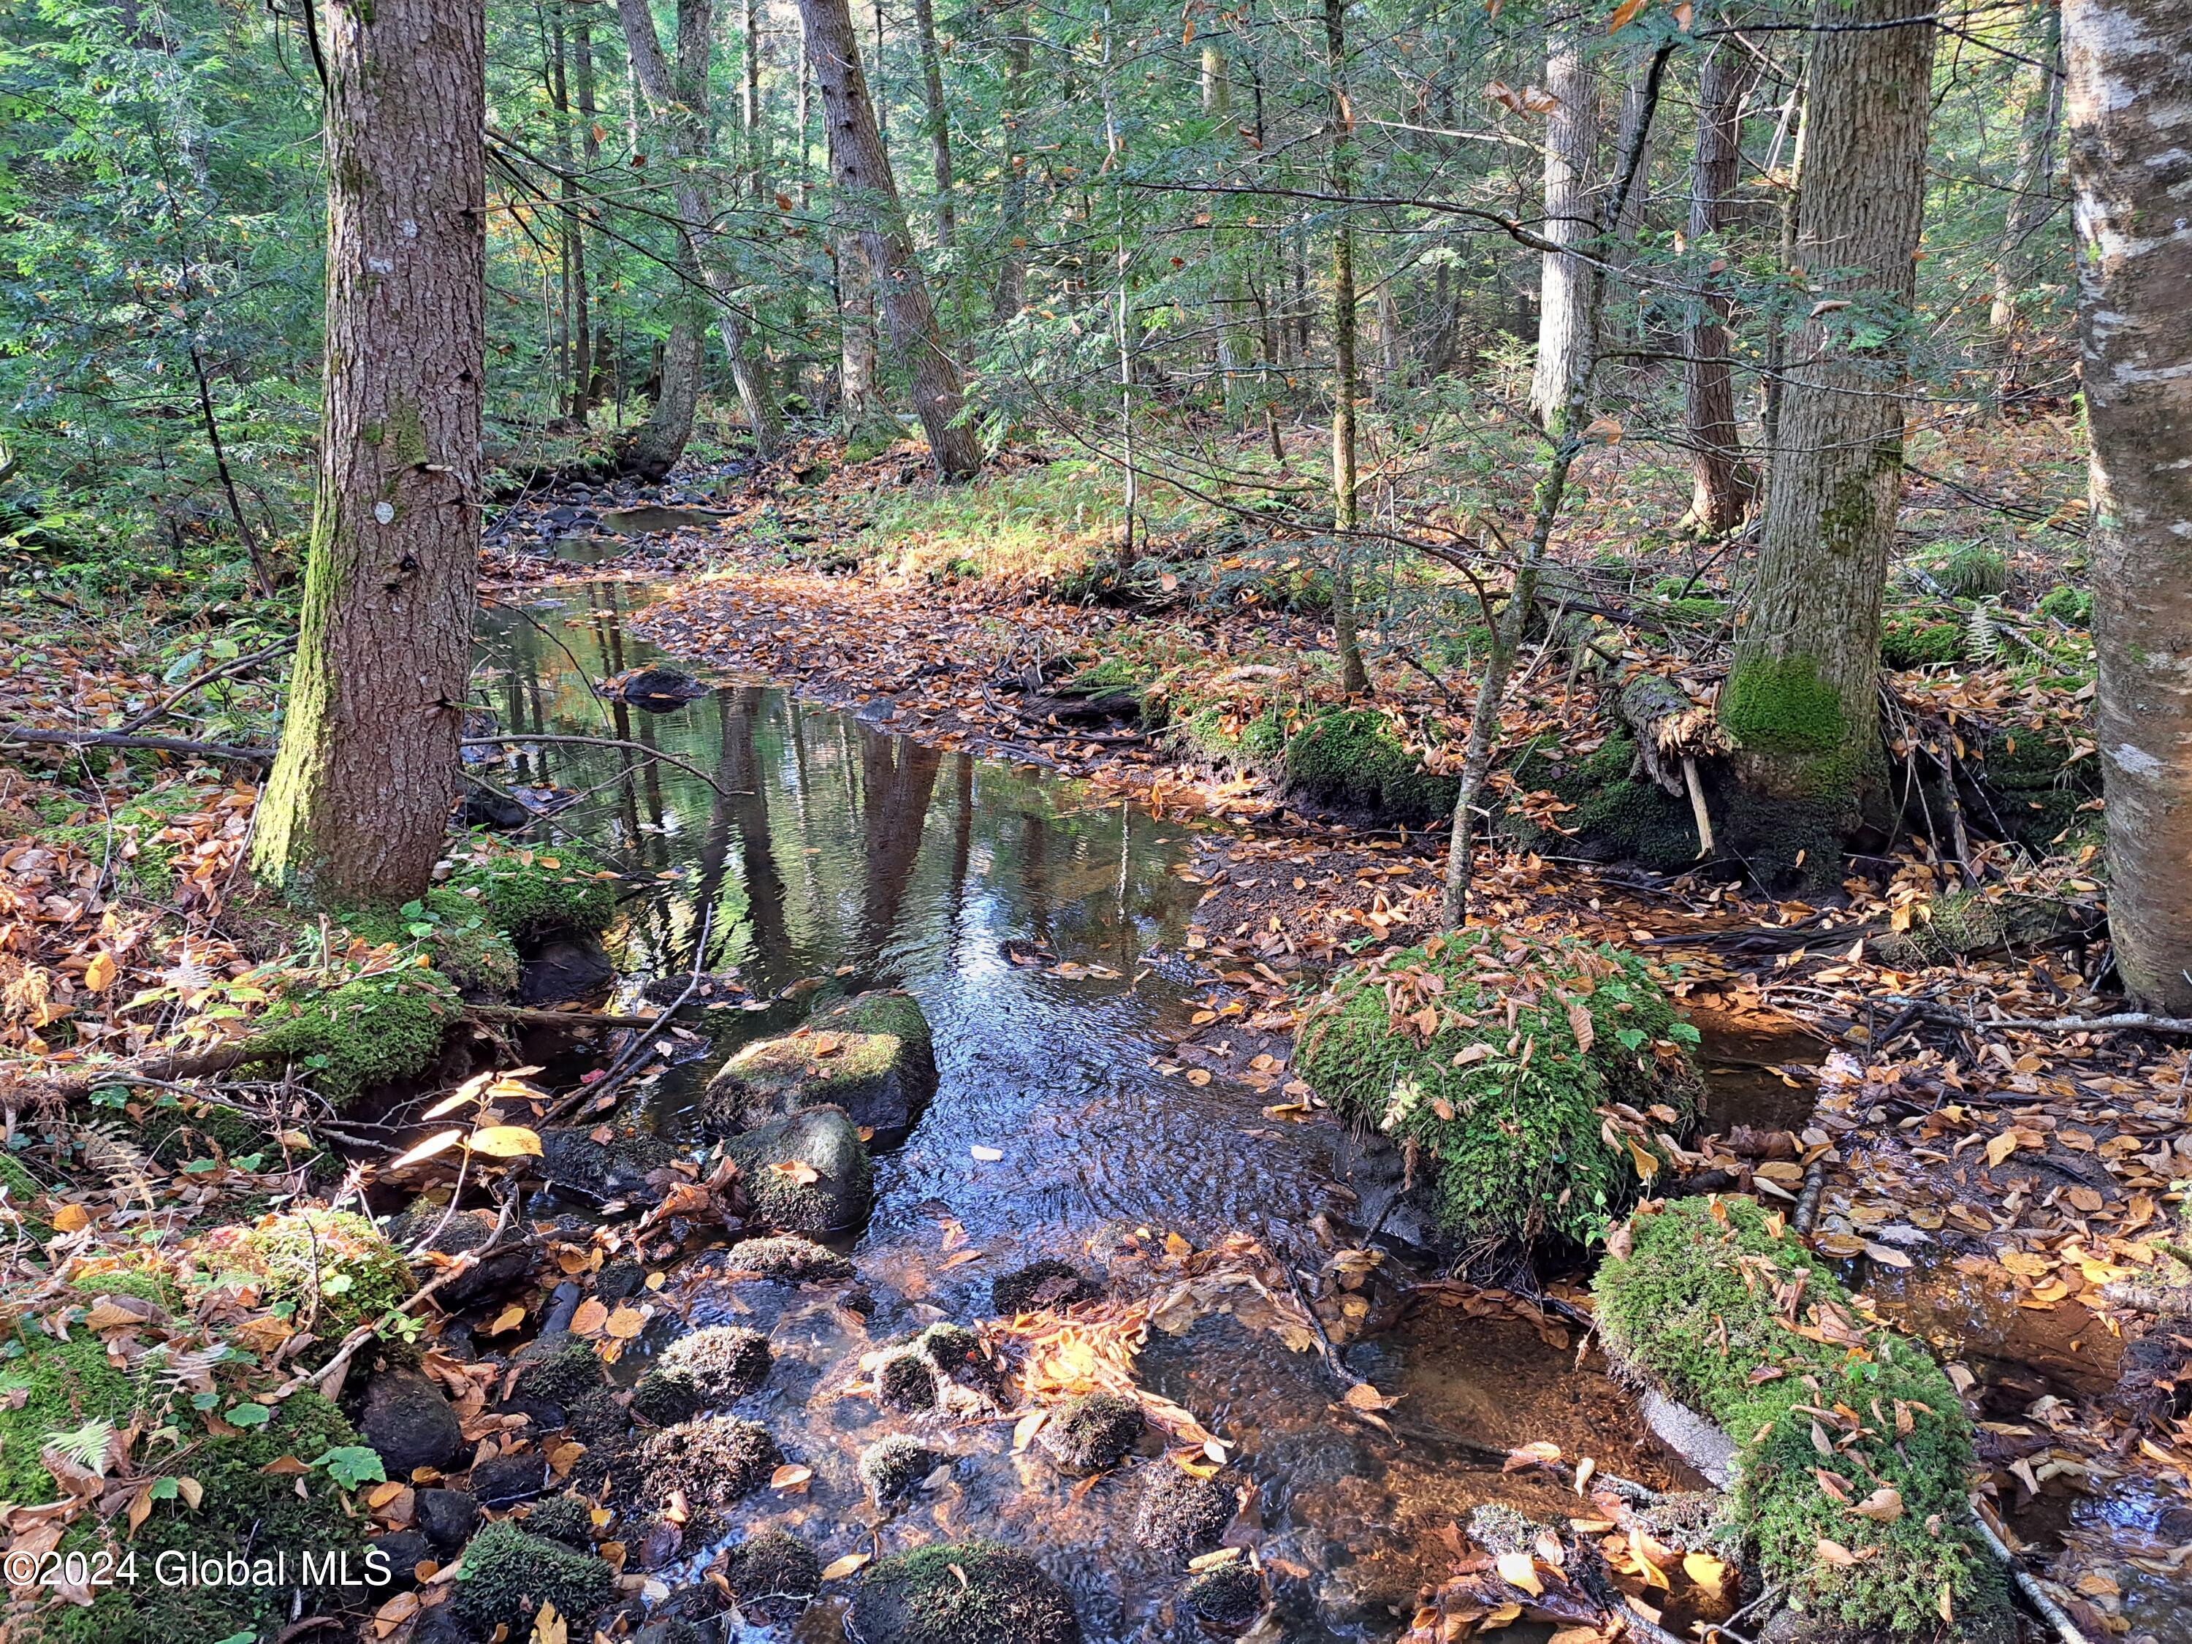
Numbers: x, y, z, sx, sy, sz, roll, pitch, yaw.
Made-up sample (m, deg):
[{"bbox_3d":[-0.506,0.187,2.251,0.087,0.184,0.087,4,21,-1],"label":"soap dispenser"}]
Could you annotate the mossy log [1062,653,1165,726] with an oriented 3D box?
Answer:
[{"bbox_3d":[0.070,-0.500,5.976,0.400,0.200,0.300,-2,18,-8],"label":"mossy log"}]

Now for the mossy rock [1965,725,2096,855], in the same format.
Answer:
[{"bbox_3d":[2.874,-0.097,4.650,0.390,0.350,0.330,0,16,0],"label":"mossy rock"}]

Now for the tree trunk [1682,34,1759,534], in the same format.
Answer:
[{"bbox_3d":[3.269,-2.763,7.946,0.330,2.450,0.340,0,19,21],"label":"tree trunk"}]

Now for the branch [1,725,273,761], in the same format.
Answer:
[{"bbox_3d":[-2.933,-0.228,4.653,0.980,0.080,0.100,4,19,13],"label":"branch"}]

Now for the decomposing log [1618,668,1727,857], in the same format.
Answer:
[{"bbox_3d":[1.749,-0.174,4.600,0.300,0.480,0.450,0,16,0],"label":"decomposing log"}]

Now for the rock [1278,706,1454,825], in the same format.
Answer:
[{"bbox_3d":[0.913,-0.185,5.050,0.600,0.360,0.420,0,16,0],"label":"rock"}]

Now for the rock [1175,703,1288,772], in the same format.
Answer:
[{"bbox_3d":[0.493,-0.307,5.500,0.420,0.230,0.330,0,16,0],"label":"rock"}]

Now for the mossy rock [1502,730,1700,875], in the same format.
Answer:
[{"bbox_3d":[1.495,-0.062,4.523,0.555,0.392,0.416,5,19,17],"label":"mossy rock"}]

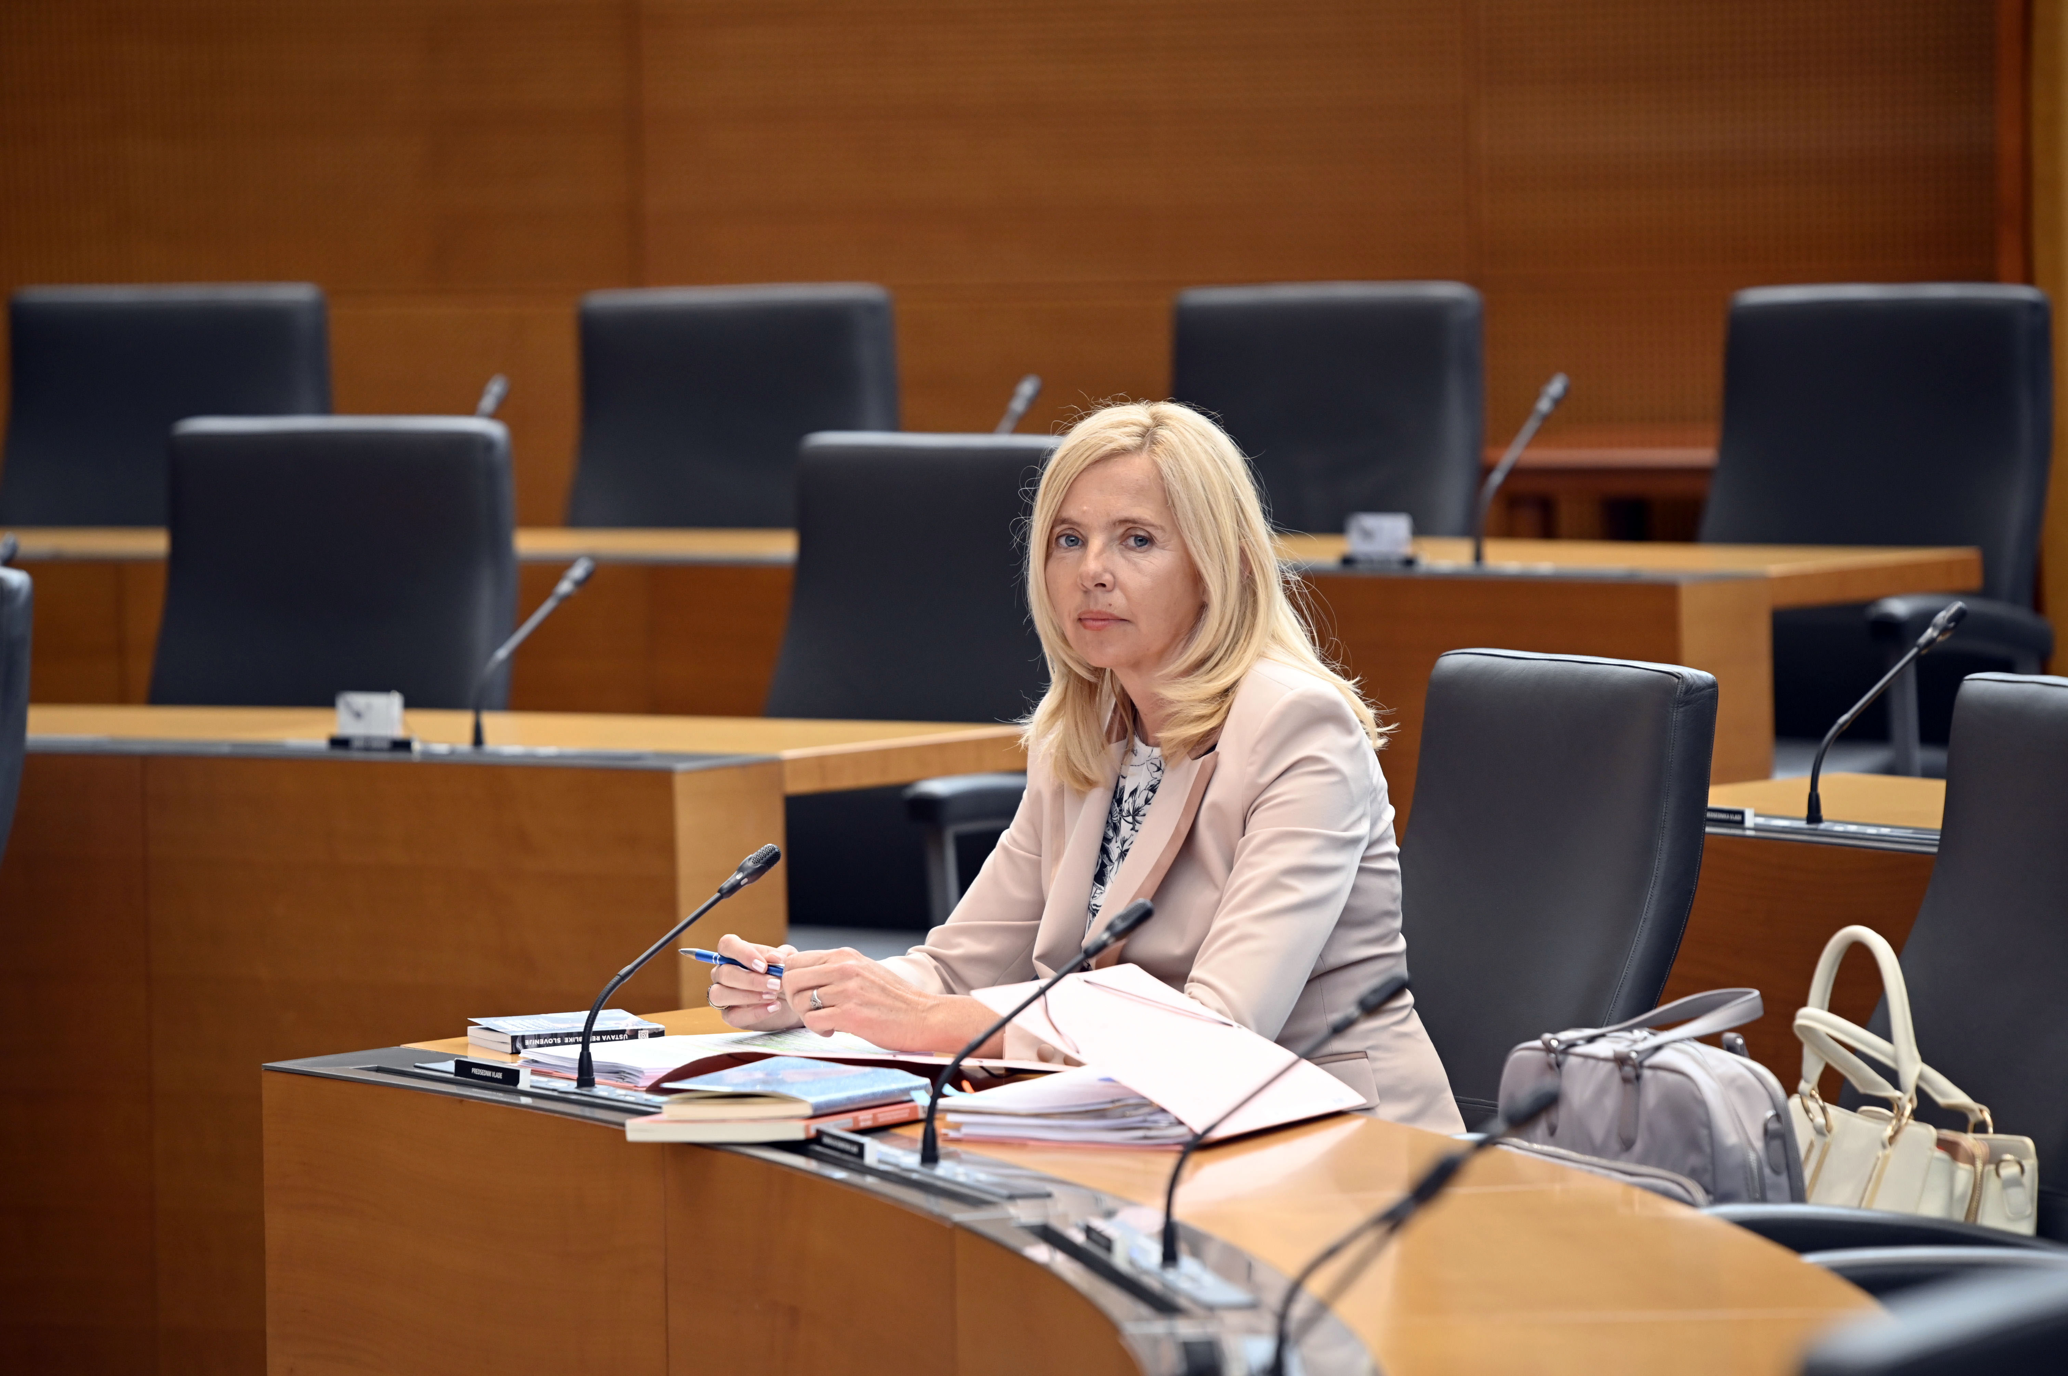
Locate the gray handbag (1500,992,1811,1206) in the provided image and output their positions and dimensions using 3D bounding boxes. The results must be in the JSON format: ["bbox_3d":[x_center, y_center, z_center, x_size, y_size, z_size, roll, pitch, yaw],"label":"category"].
[{"bbox_3d":[0.518,0.394,9.650,0.130,0.290,0.280,-4,5,-38],"label":"gray handbag"}]

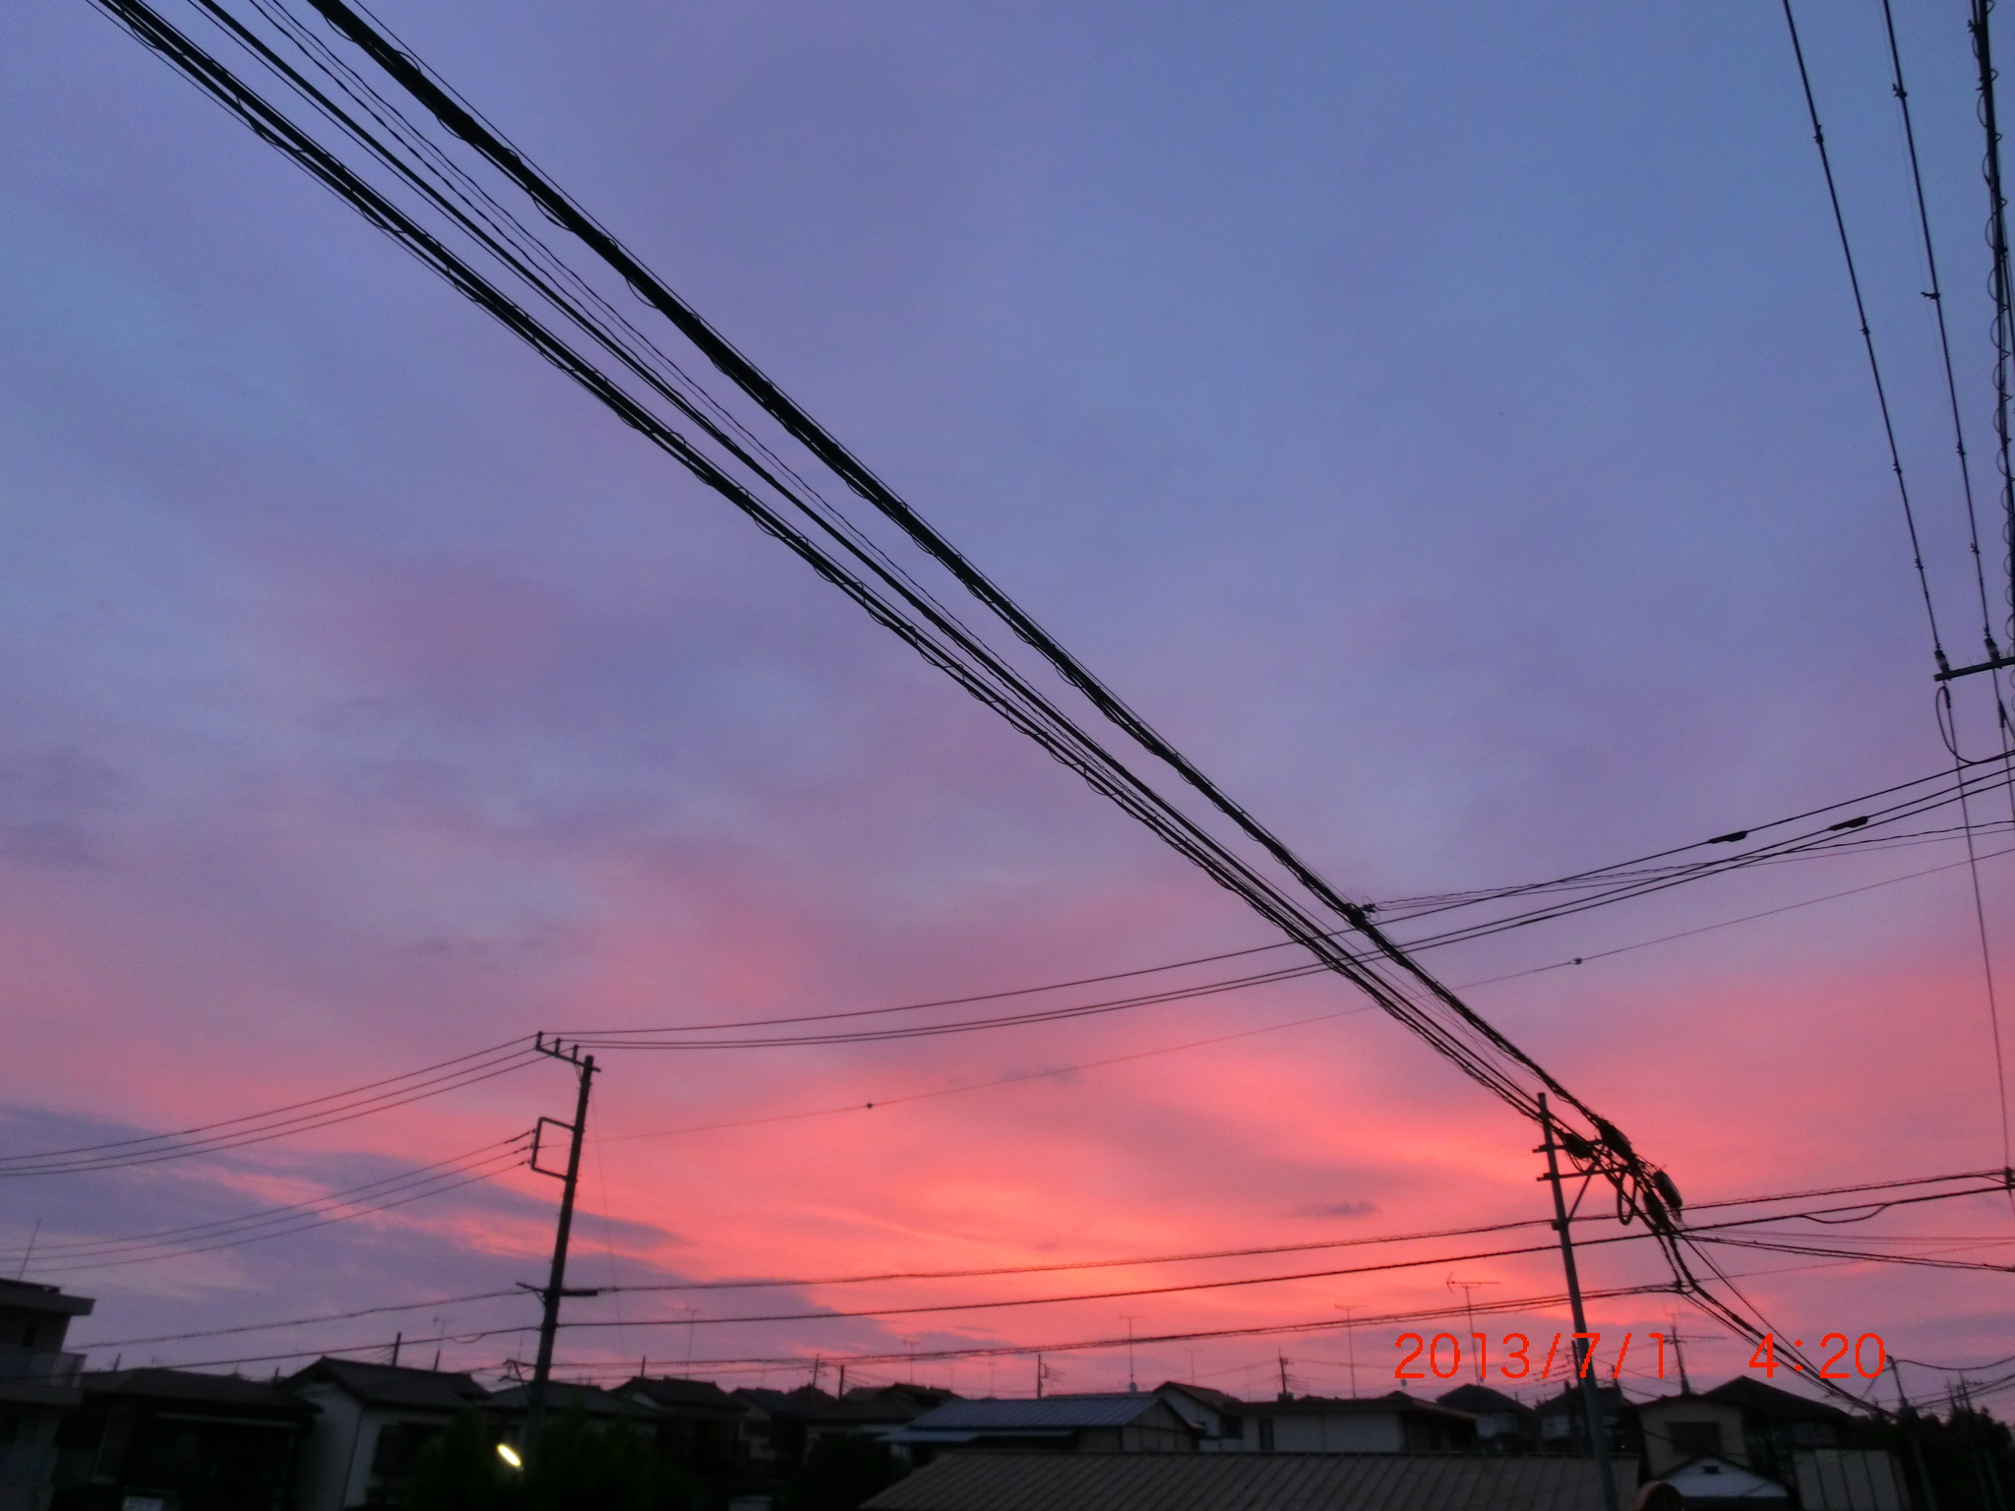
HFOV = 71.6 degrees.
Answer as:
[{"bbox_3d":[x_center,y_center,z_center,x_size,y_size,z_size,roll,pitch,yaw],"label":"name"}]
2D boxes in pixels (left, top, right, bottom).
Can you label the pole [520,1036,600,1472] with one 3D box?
[{"bbox_3d":[-9.450,11.830,27.269,0.450,12.530,2.000,-11,-29,22],"label":"pole"}]

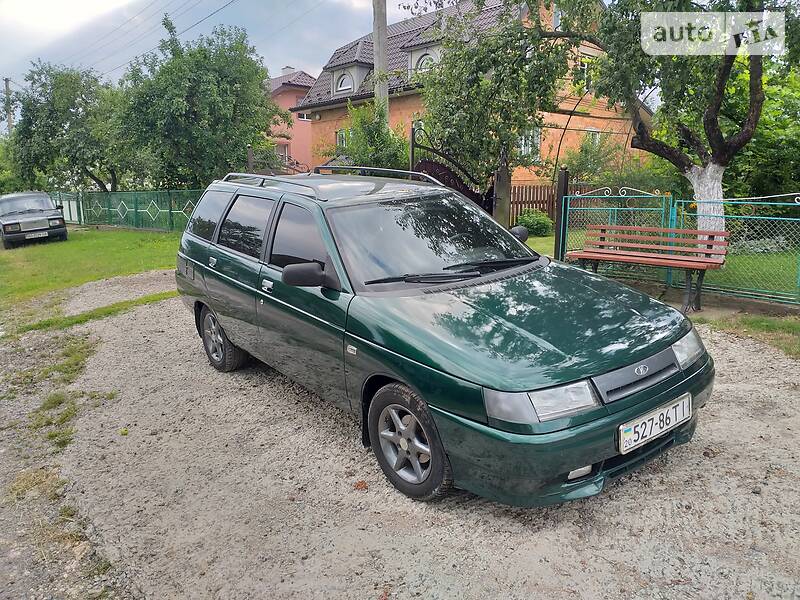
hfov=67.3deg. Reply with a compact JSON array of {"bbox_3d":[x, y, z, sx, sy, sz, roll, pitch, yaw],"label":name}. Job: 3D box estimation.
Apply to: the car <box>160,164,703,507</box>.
[{"bbox_3d":[-0.177,-0.118,4.187,1.760,1.510,4.290,-12,16,-35],"label":"car"}]

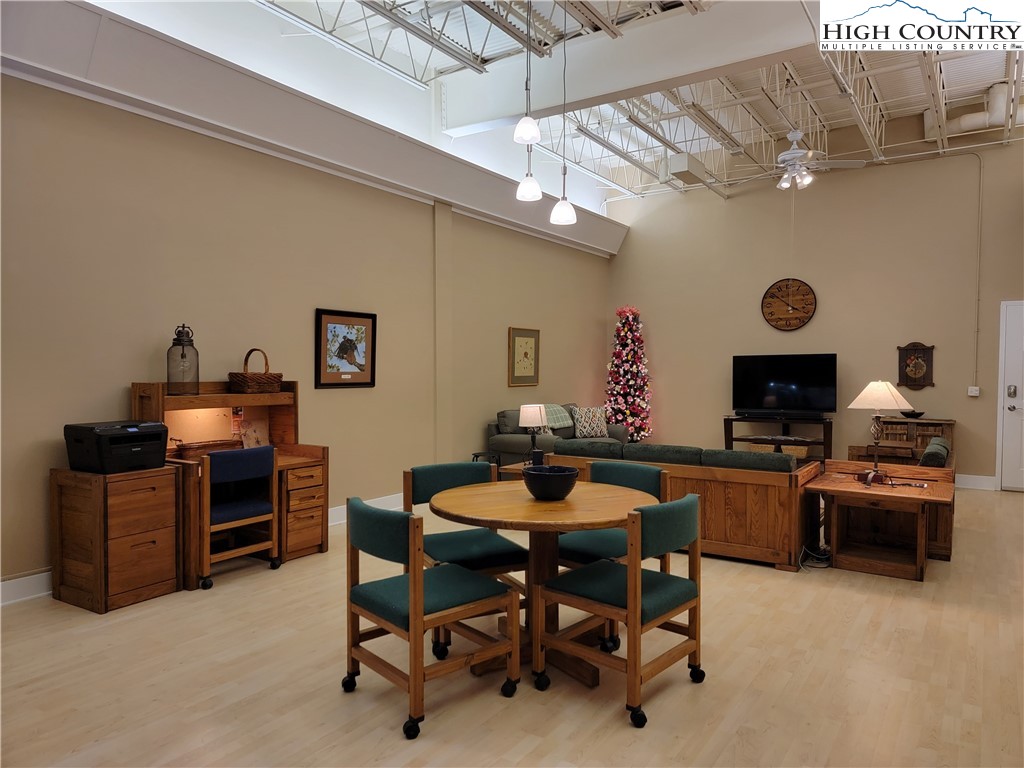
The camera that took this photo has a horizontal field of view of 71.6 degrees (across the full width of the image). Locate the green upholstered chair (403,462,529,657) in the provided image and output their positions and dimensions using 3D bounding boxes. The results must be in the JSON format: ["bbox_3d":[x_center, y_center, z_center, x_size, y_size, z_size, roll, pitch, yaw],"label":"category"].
[{"bbox_3d":[-0.214,0.851,3.534,0.521,0.834,0.536,-1,1,-29],"label":"green upholstered chair"}]

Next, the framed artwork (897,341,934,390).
[{"bbox_3d":[4.710,-0.213,8.287,0.375,0.590,0.030,1,2,33],"label":"framed artwork"}]

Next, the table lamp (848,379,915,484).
[{"bbox_3d":[2.607,0.341,5.037,0.374,0.728,0.374,1,1,40],"label":"table lamp"}]

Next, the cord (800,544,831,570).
[{"bbox_3d":[2.078,1.172,4.870,0.200,0.150,0.220,1,1,33],"label":"cord"}]

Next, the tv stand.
[{"bbox_3d":[3.347,0.803,8.884,1.260,0.730,0.420,1,2,37],"label":"tv stand"}]

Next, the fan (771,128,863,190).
[{"bbox_3d":[2.847,-2.245,7.131,1.355,0.607,1.355,0,1,34],"label":"fan"}]

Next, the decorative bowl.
[{"bbox_3d":[0.183,0.469,3.332,0.263,0.130,0.263,0,1,0],"label":"decorative bowl"}]

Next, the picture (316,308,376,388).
[{"bbox_3d":[-1.439,-0.295,6.159,0.030,0.659,0.685,1,1,33],"label":"picture"}]

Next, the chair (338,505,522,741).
[{"bbox_3d":[-0.326,0.872,2.923,0.520,0.810,0.525,-1,2,-41],"label":"chair"}]

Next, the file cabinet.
[{"bbox_3d":[-2.355,0.879,4.245,0.533,0.765,0.472,0,1,32],"label":"file cabinet"}]

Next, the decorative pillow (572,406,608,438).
[{"bbox_3d":[0.987,0.487,8.980,0.450,0.430,0.150,0,-17,8],"label":"decorative pillow"}]

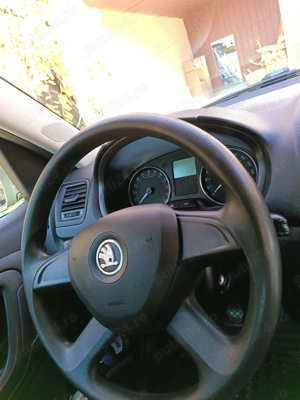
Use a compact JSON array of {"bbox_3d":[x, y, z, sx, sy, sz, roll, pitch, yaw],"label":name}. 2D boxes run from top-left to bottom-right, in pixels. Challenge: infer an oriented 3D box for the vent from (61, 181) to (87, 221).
[{"bbox_3d":[-0.166,0.004,0.627,0.071,0.085,0.030,-8,-16,30],"label":"vent"}]

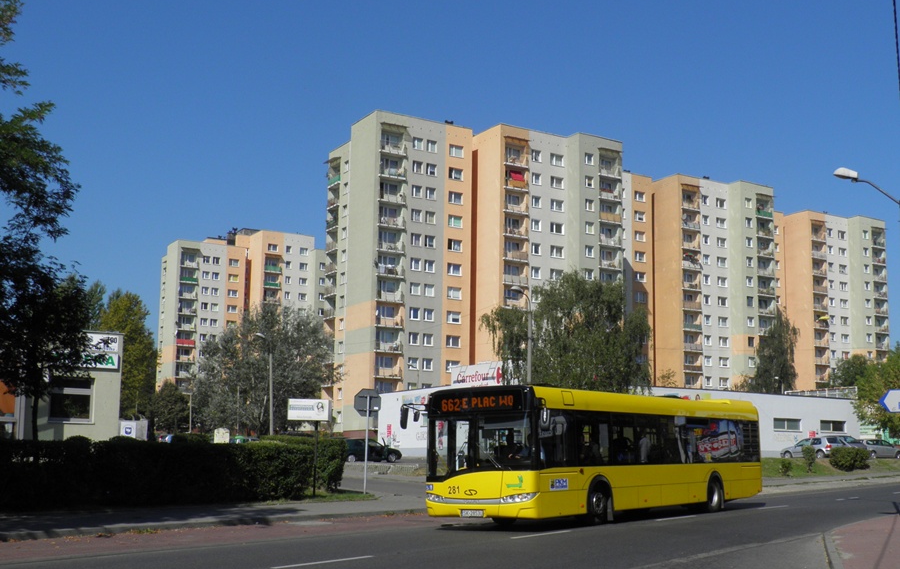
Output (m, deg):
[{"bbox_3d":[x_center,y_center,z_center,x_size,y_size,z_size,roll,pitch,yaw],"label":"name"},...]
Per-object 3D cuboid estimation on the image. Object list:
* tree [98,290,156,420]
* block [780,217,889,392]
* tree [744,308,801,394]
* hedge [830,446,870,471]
[{"bbox_3d":[-31.812,7.886,86.801,7.500,15.000,7.500,1,-9,0],"label":"tree"},{"bbox_3d":[60.155,7.380,148.580,17.500,35.500,13.000,7,-11,-32],"label":"block"},{"bbox_3d":[35.188,9.930,98.801,5.800,15.000,5.800,1,-9,0],"label":"tree"},{"bbox_3d":[22.857,9.983,52.000,2.300,1.400,2.200,-6,-12,39],"label":"hedge"}]

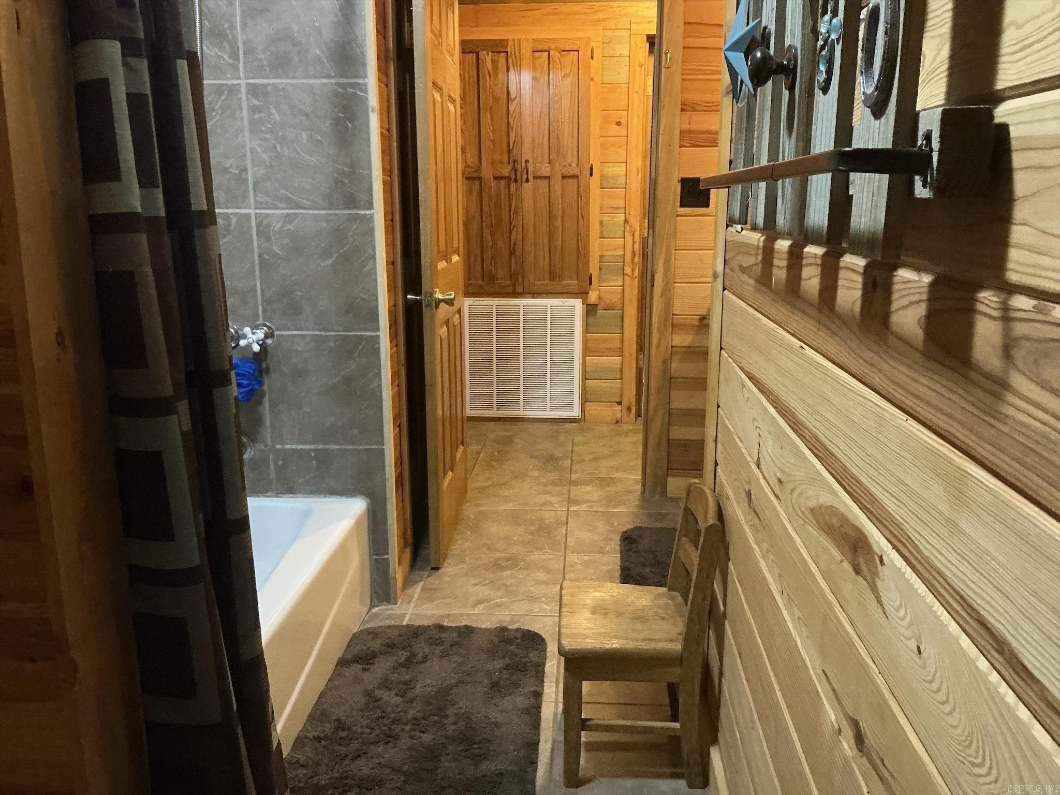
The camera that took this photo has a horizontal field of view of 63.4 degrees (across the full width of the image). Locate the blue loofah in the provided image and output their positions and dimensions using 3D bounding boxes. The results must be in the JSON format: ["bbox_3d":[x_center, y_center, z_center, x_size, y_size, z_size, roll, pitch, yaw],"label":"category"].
[{"bbox_3d":[-0.812,-0.048,2.412,0.125,0.125,0.110,0,12,4],"label":"blue loofah"}]

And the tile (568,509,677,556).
[{"bbox_3d":[0.366,0.508,3.192,0.455,0.010,0.455,0,12,4],"label":"tile"}]

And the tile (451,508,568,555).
[{"bbox_3d":[-0.090,0.506,3.222,0.455,0.010,0.455,0,12,4],"label":"tile"}]

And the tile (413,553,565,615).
[{"bbox_3d":[-0.119,0.602,2.776,0.455,0.010,0.455,0,12,4],"label":"tile"}]

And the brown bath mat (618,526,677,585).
[{"bbox_3d":[0.555,0.559,2.867,0.500,0.025,0.750,0,12,4],"label":"brown bath mat"}]

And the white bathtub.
[{"bbox_3d":[-0.897,0.614,1.894,0.765,0.350,1.430,0,12,4],"label":"white bathtub"}]

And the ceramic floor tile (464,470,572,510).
[{"bbox_3d":[-0.060,0.409,3.668,0.455,0.010,0.455,0,12,4],"label":"ceramic floor tile"}]

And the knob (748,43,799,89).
[{"bbox_3d":[0.286,-0.393,1.029,0.058,0.056,0.058,0,12,4],"label":"knob"}]

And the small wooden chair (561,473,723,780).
[{"bbox_3d":[0.231,0.483,1.864,0.325,0.600,0.317,0,12,4],"label":"small wooden chair"}]

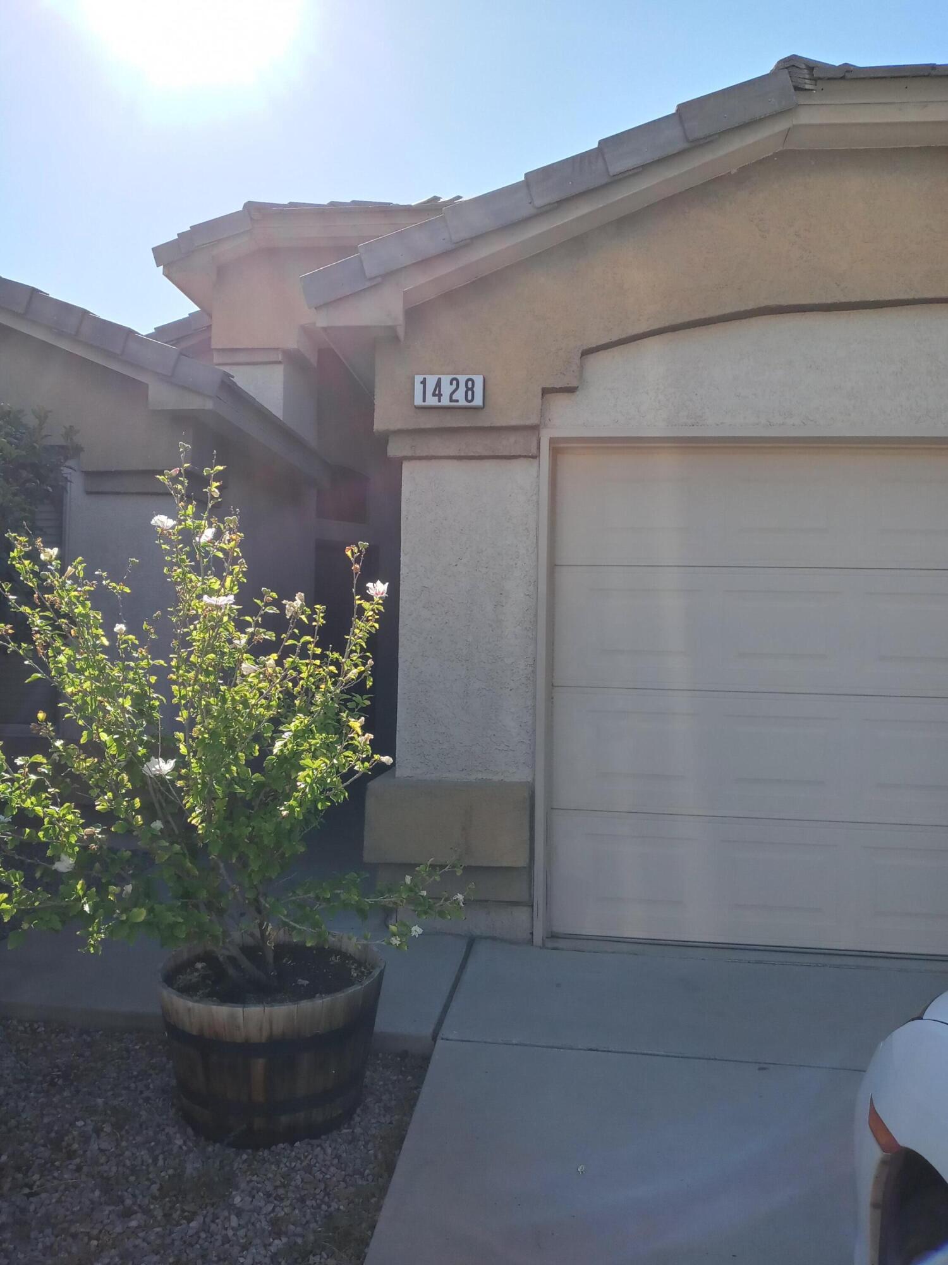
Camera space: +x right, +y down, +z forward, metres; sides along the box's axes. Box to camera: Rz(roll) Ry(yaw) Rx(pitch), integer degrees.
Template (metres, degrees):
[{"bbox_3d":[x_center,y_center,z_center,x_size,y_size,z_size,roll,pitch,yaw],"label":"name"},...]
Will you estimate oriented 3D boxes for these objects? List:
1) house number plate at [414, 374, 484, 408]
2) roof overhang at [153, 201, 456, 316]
[{"bbox_3d":[-0.100,-0.998,4.246,0.286,0.126,0.050,1,0,6],"label":"house number plate"},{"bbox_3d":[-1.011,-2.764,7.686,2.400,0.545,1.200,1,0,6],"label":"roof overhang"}]

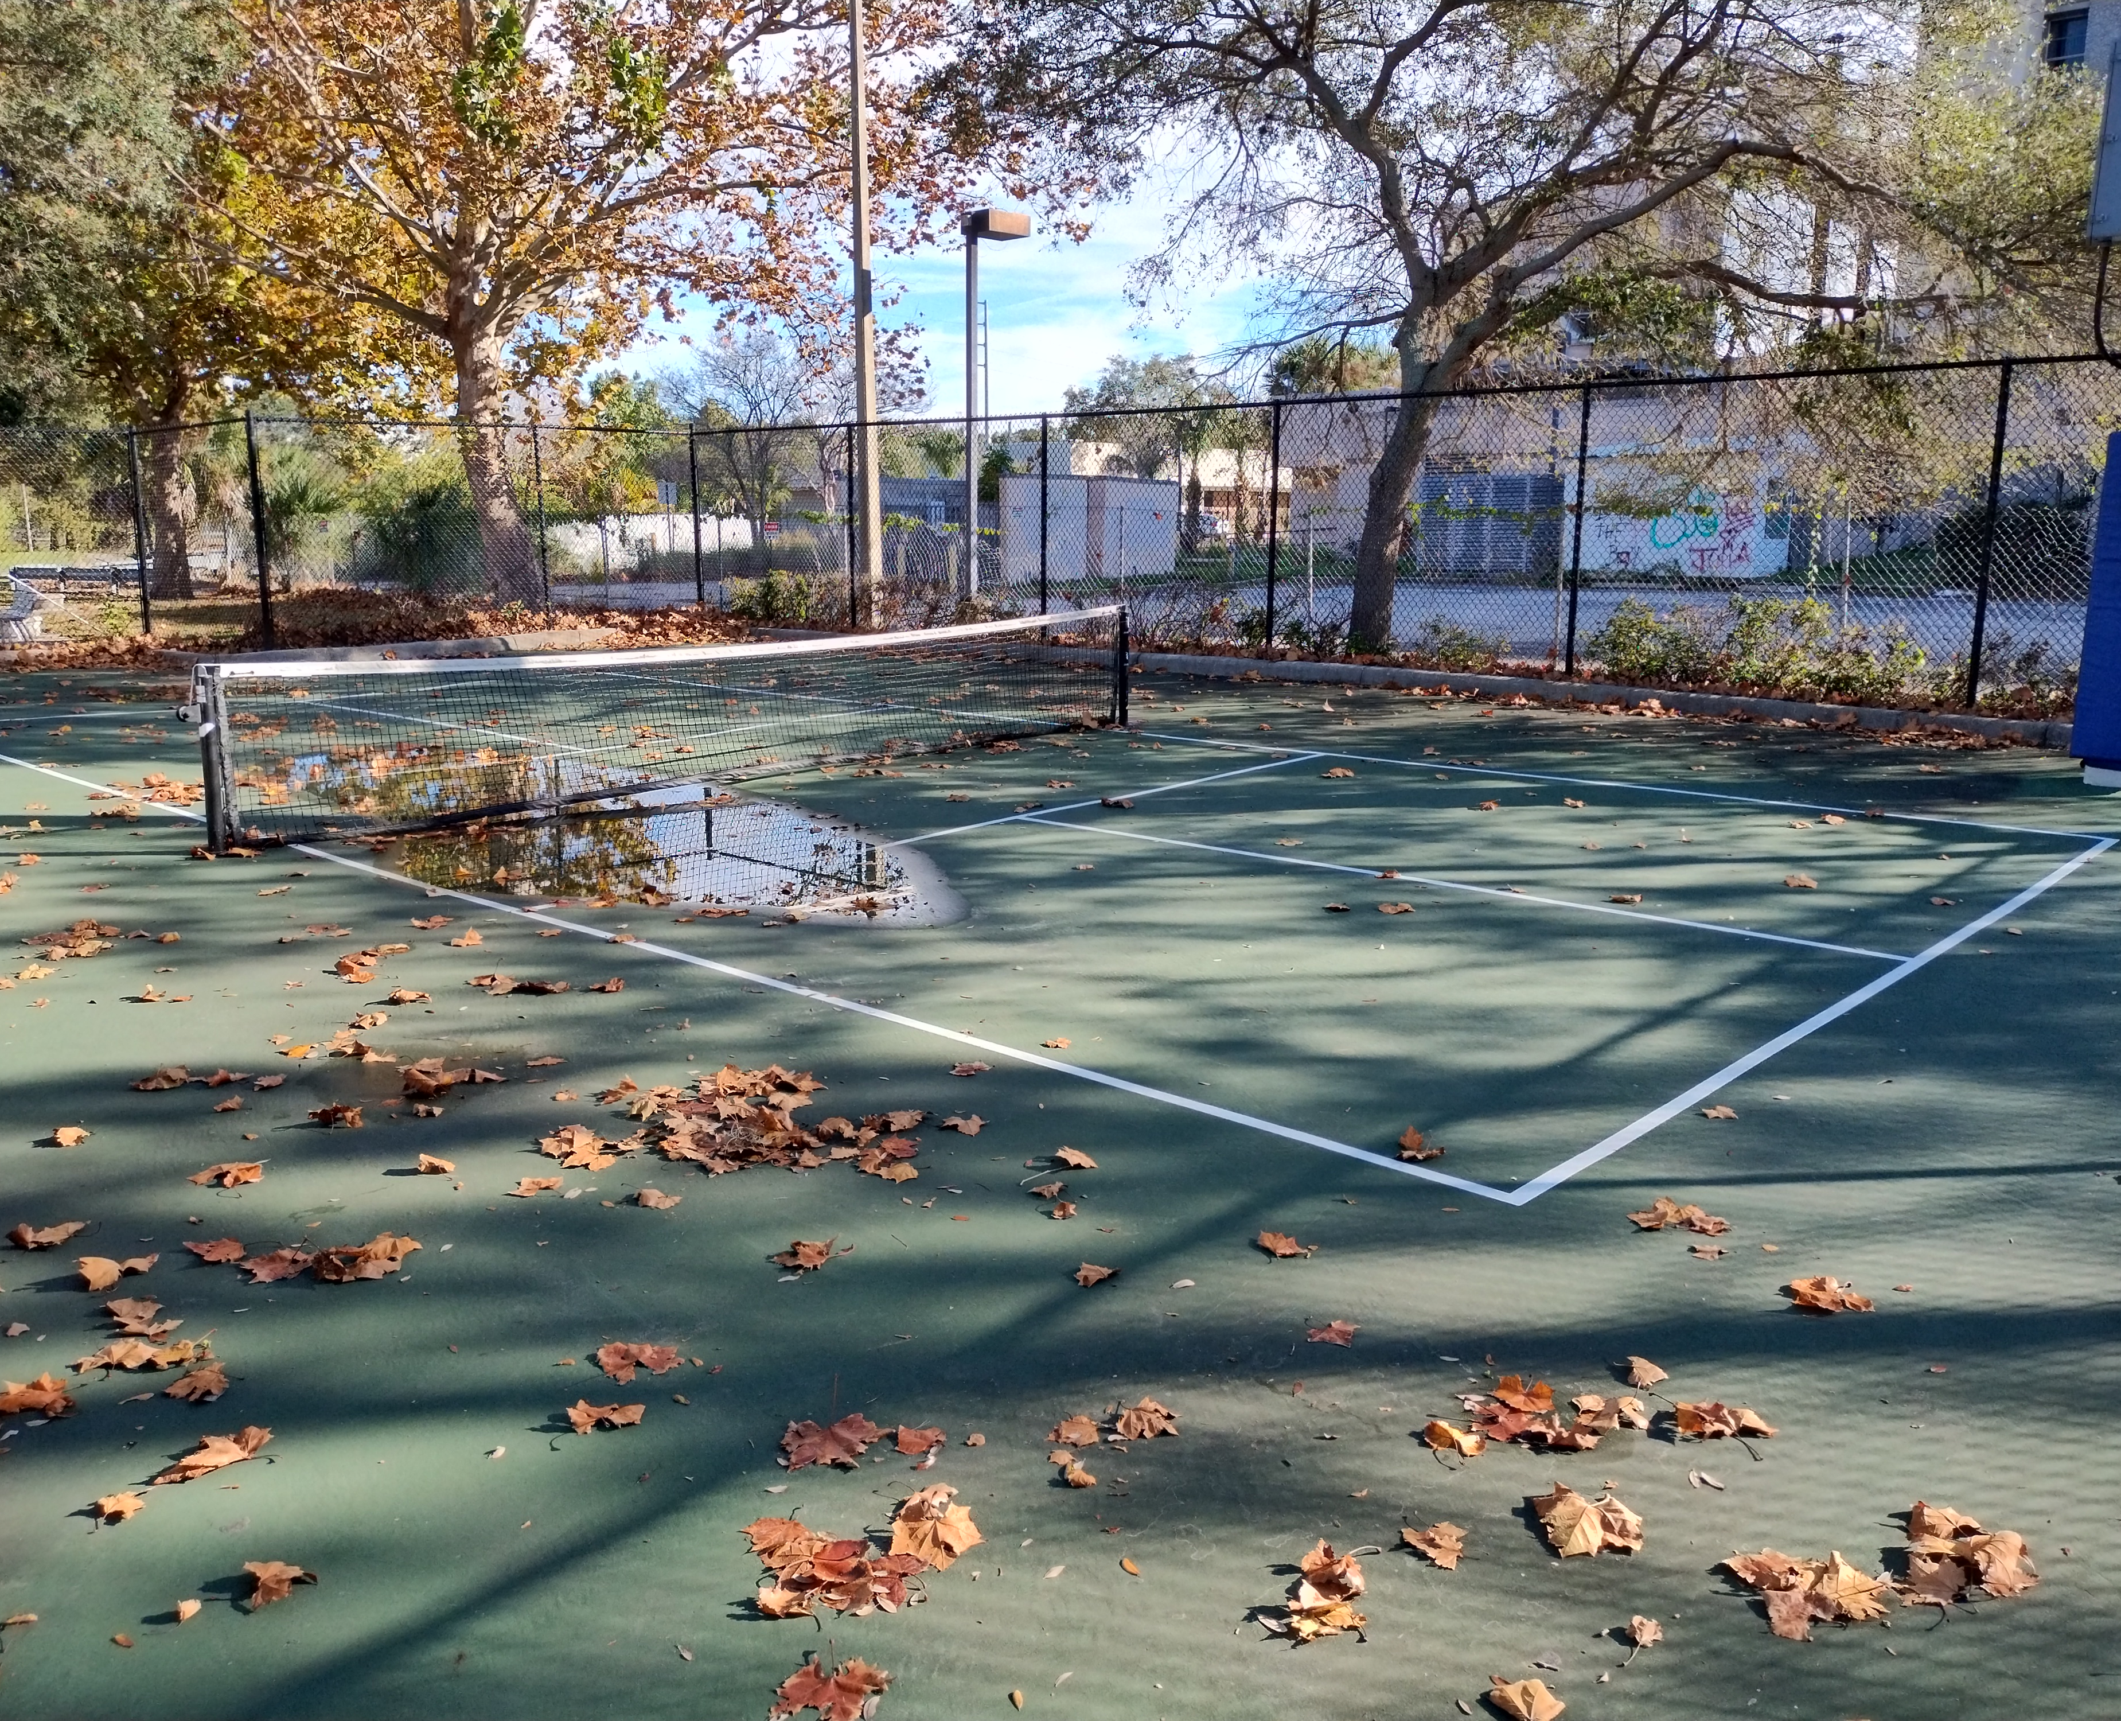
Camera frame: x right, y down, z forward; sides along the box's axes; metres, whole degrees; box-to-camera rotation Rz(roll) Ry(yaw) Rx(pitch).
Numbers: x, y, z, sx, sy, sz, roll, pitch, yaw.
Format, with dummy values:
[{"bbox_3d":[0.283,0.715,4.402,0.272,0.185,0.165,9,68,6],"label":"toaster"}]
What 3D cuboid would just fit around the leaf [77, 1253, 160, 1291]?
[{"bbox_3d":[-1.949,0.849,3.419,0.172,0.048,0.085,-4,12,-20],"label":"leaf"}]

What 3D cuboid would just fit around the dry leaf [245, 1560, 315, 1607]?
[{"bbox_3d":[-1.134,1.051,2.407,0.102,0.042,0.070,-2,11,-8],"label":"dry leaf"}]

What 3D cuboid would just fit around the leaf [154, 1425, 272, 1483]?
[{"bbox_3d":[-1.386,0.966,2.711,0.169,0.045,0.085,-7,13,-31],"label":"leaf"}]

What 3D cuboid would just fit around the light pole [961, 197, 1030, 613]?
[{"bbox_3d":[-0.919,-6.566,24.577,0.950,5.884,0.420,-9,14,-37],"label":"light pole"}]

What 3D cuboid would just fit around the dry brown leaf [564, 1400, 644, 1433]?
[{"bbox_3d":[-0.780,0.949,2.835,0.131,0.030,0.069,0,11,0],"label":"dry brown leaf"}]

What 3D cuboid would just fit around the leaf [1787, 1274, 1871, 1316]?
[{"bbox_3d":[1.530,0.865,3.296,0.165,0.037,0.090,3,12,14],"label":"leaf"}]

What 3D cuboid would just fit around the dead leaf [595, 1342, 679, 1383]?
[{"bbox_3d":[-0.780,0.925,3.054,0.160,0.032,0.110,0,11,0],"label":"dead leaf"}]

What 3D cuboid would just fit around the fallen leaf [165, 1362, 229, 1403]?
[{"bbox_3d":[-1.555,0.940,2.986,0.108,0.036,0.090,-2,11,-10],"label":"fallen leaf"}]

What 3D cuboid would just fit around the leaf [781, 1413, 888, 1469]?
[{"bbox_3d":[-0.379,0.962,2.764,0.172,0.030,0.148,0,11,0],"label":"leaf"}]

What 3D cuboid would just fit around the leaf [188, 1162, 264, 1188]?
[{"bbox_3d":[-1.989,0.750,3.950,0.176,0.034,0.080,-1,11,-3],"label":"leaf"}]

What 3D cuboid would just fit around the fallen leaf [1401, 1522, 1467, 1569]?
[{"bbox_3d":[0.562,1.032,2.499,0.098,0.028,0.096,1,11,5],"label":"fallen leaf"}]

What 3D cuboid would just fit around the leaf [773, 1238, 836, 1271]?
[{"bbox_3d":[-0.535,0.821,3.460,0.128,0.035,0.105,0,11,0],"label":"leaf"}]

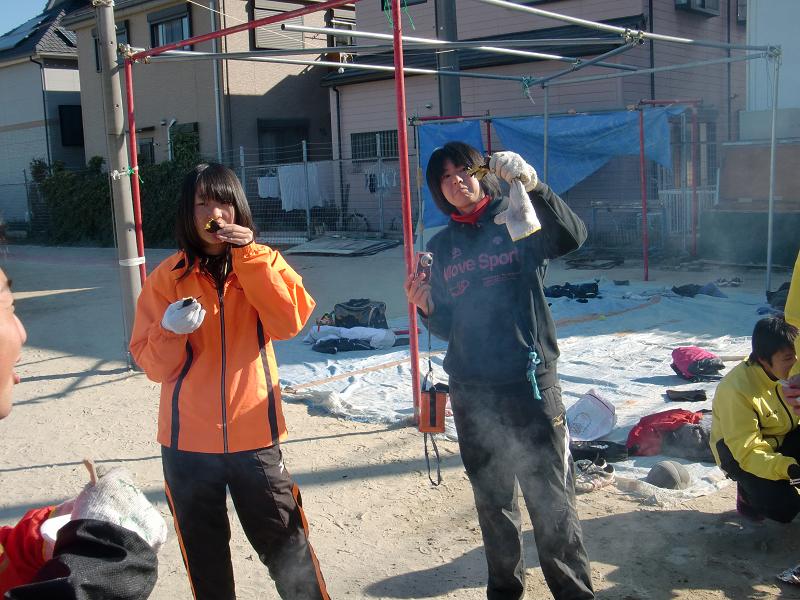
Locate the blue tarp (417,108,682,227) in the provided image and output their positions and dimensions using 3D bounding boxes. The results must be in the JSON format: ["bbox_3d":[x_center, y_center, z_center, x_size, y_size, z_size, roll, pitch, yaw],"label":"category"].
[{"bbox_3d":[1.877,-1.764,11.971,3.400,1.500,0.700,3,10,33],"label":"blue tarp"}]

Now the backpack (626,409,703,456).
[{"bbox_3d":[1.405,0.682,4.597,0.400,0.195,0.270,-3,8,-5],"label":"backpack"}]

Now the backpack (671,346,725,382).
[{"bbox_3d":[2.105,0.431,6.131,0.360,0.185,0.280,-2,8,0],"label":"backpack"}]

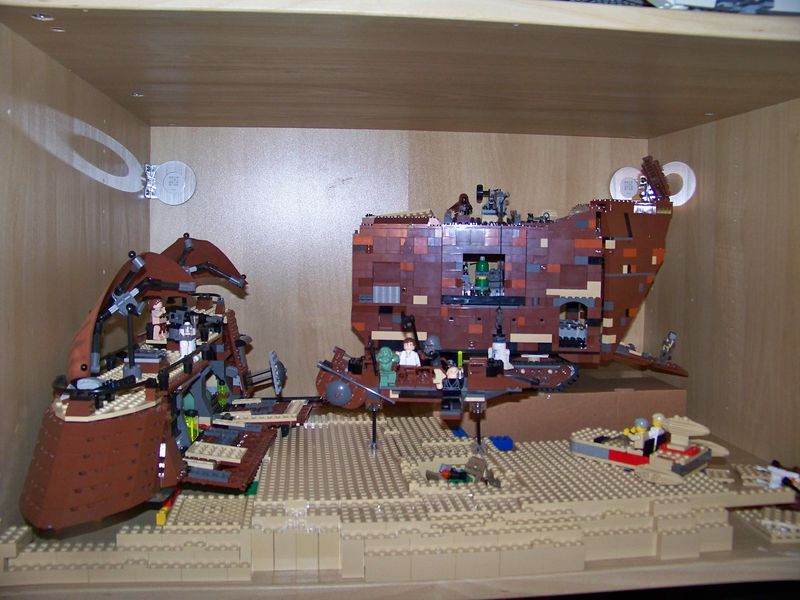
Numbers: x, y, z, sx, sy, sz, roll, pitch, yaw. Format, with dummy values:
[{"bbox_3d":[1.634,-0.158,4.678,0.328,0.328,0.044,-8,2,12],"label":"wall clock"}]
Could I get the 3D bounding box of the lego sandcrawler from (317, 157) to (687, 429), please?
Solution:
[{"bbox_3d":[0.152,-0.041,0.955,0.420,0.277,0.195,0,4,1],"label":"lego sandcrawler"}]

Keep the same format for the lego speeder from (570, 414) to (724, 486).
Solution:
[{"bbox_3d":[0.216,0.124,0.686,0.130,0.047,0.110,3,6,45],"label":"lego speeder"}]

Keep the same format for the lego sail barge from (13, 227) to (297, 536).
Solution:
[{"bbox_3d":[-0.191,0.048,0.690,0.185,0.210,0.360,0,4,-2],"label":"lego sail barge"}]

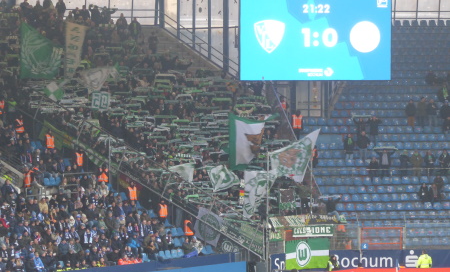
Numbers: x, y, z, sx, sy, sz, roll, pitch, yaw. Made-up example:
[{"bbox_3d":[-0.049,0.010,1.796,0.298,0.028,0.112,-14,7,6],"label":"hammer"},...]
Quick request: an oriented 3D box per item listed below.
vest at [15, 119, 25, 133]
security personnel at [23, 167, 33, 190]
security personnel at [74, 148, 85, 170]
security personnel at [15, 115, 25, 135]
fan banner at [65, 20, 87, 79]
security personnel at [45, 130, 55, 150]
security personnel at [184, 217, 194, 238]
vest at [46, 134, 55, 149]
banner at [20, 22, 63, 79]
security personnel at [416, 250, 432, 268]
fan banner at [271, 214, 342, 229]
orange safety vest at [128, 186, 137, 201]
[{"bbox_3d":[-9.718,-0.435,163.000,0.460,0.660,0.320,-1,1,-34],"label":"vest"},{"bbox_3d":[-8.888,2.269,155.500,0.520,1.780,0.380,-1,1,-37],"label":"security personnel"},{"bbox_3d":[-6.729,1.485,160.500,0.380,1.780,0.550,1,2,30],"label":"security personnel"},{"bbox_3d":[-9.902,-0.102,166.763,0.540,1.780,0.360,0,2,-12],"label":"security personnel"},{"bbox_3d":[-7.439,-4.254,171.500,1.080,2.880,0.300,0,2,-11],"label":"fan banner"},{"bbox_3d":[-8.417,0.567,165.807,0.520,1.780,0.340,0,2,-3],"label":"security personnel"},{"bbox_3d":[-1.576,4.606,157.500,0.400,1.770,0.550,0,2,-12],"label":"security personnel"},{"bbox_3d":[-8.383,0.250,165.778,0.460,0.700,0.290,0,2,-3],"label":"vest"},{"bbox_3d":[-9.077,-4.229,170.500,2.080,2.880,0.400,0,2,-11],"label":"banner"},{"bbox_3d":[9.463,6.272,163.528,0.600,1.740,0.380,-1,2,-18],"label":"security personnel"},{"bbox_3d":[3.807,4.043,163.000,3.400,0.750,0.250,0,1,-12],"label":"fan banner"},{"bbox_3d":[-4.365,2.722,163.197,0.460,0.680,0.290,0,2,7],"label":"orange safety vest"}]

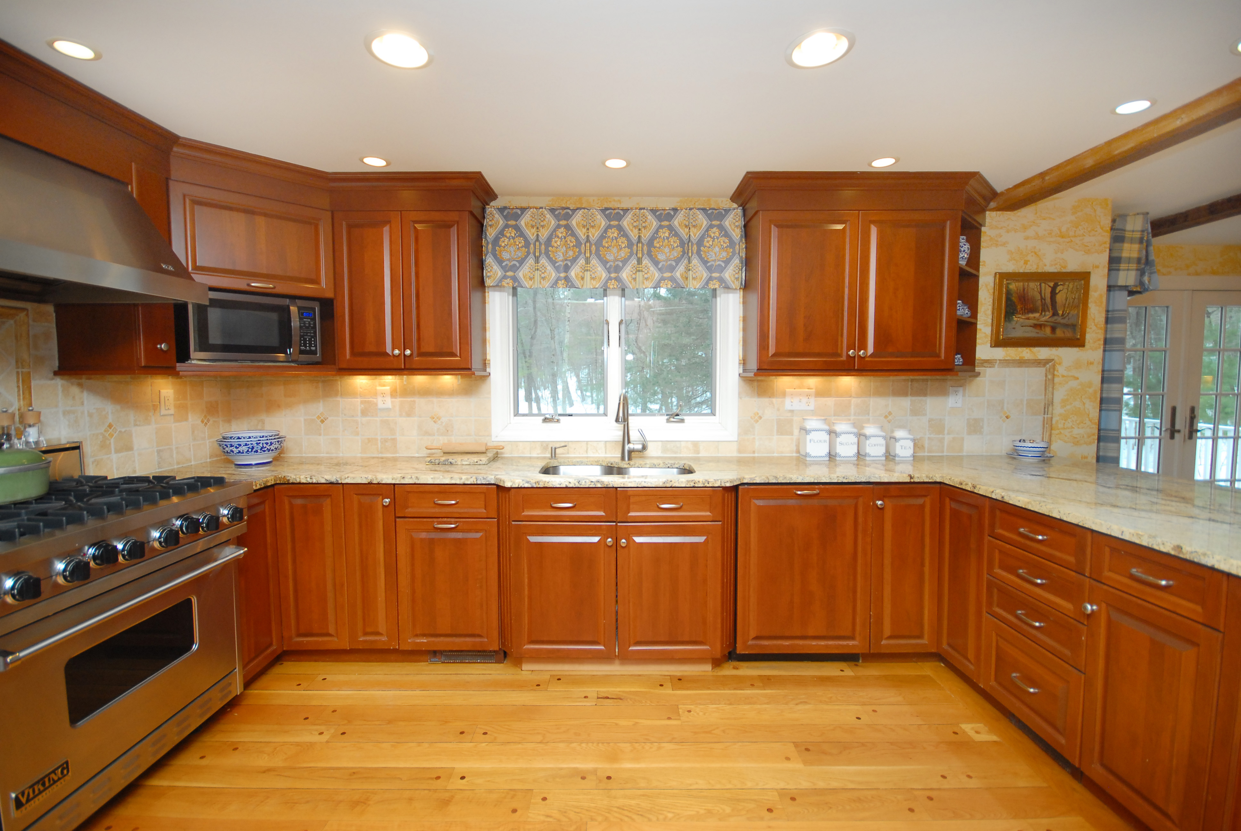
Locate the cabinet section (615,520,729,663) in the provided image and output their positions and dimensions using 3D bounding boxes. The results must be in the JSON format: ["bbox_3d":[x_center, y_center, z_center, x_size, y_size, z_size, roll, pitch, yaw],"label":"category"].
[{"bbox_3d":[0.217,0.754,2.554,0.465,0.612,0.550,0,4,0],"label":"cabinet section"}]

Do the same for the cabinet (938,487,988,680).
[{"bbox_3d":[1.716,0.711,2.184,0.560,0.775,0.320,0,4,0],"label":"cabinet"}]

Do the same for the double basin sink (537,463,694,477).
[{"bbox_3d":[-0.009,0.374,2.518,0.760,0.210,0.440,0,4,0],"label":"double basin sink"}]

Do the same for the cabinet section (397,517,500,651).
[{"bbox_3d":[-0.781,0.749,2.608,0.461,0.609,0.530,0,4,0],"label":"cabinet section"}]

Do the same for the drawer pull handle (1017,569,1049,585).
[{"bbox_3d":[1.451,0.566,1.820,0.030,0.015,0.108,0,3,-1],"label":"drawer pull handle"}]

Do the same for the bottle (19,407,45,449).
[{"bbox_3d":[-2.159,0.045,1.900,0.060,0.150,0.060,0,3,-1],"label":"bottle"}]

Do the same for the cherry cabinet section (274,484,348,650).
[{"bbox_3d":[-1.394,0.672,2.602,0.306,0.759,0.530,0,4,0],"label":"cherry cabinet section"}]

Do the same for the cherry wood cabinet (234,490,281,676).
[{"bbox_3d":[-1.811,0.714,2.217,0.500,0.770,0.309,0,3,-1],"label":"cherry wood cabinet"}]

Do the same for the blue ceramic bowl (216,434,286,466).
[{"bbox_3d":[-1.859,0.181,2.617,0.287,0.125,0.287,0,4,0],"label":"blue ceramic bowl"}]

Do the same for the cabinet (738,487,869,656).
[{"bbox_3d":[0.830,0.681,2.630,0.610,0.775,0.580,0,4,0],"label":"cabinet"}]

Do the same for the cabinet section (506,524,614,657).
[{"bbox_3d":[-0.248,0.753,2.553,0.462,0.613,0.550,0,4,0],"label":"cabinet section"}]

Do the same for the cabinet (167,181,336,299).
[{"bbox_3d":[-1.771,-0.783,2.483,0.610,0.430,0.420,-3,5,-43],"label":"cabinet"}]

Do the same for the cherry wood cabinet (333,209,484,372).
[{"bbox_3d":[-1.084,-0.629,2.735,0.676,0.803,0.312,0,3,-1],"label":"cherry wood cabinet"}]

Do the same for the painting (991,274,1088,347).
[{"bbox_3d":[2.358,-0.590,2.908,0.535,0.417,0.040,0,3,-1],"label":"painting"}]

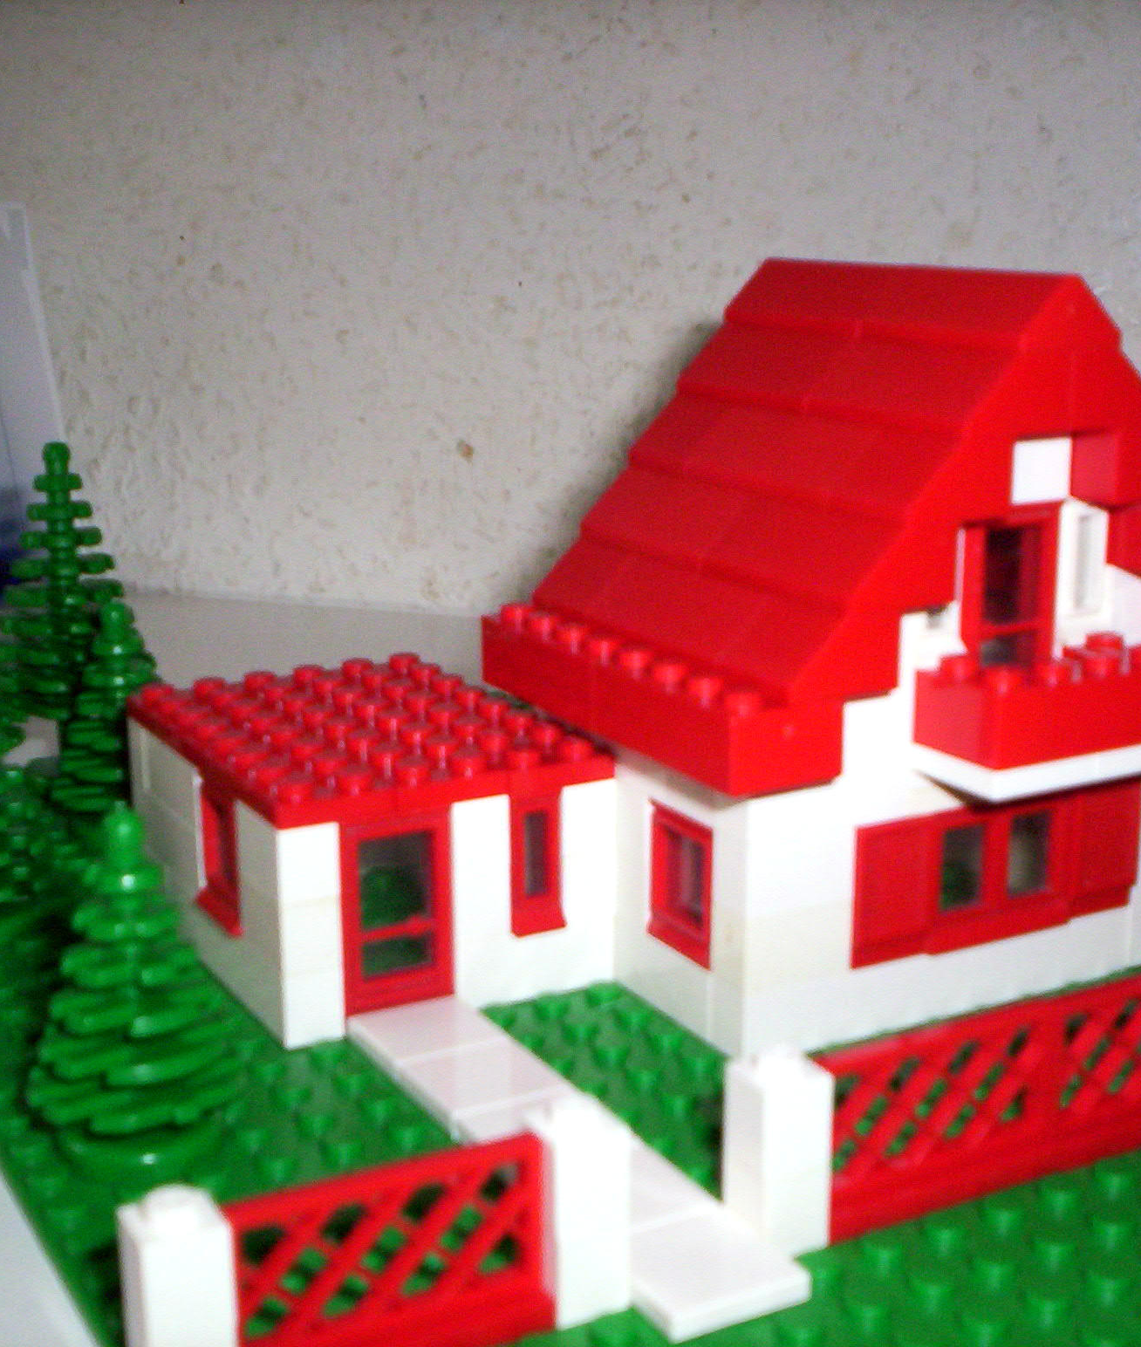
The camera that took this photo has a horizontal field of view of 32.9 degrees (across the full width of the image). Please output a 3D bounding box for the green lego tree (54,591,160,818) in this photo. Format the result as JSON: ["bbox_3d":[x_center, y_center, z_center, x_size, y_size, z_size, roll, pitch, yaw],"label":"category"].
[{"bbox_3d":[-0.076,0.007,0.325,0.023,0.040,0.023,-7,15,-28],"label":"green lego tree"}]

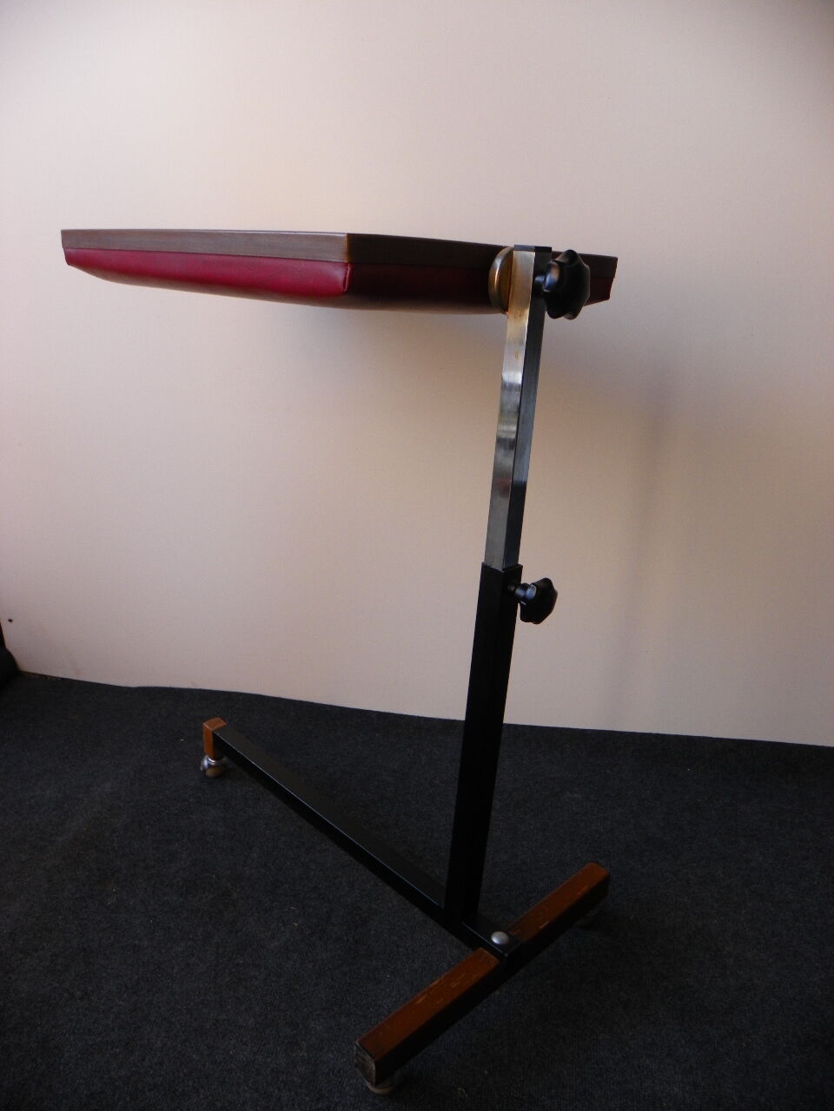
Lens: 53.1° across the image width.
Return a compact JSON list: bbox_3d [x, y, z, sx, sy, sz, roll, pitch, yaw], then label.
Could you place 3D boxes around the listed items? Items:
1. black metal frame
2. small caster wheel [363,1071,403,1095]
[{"bbox_3d":[-0.095,0.028,0.960,0.370,0.728,0.608,-15,26,-42],"label":"black metal frame"},{"bbox_3d":[-0.031,0.488,0.787,0.037,0.035,0.037,-15,26,-42],"label":"small caster wheel"}]

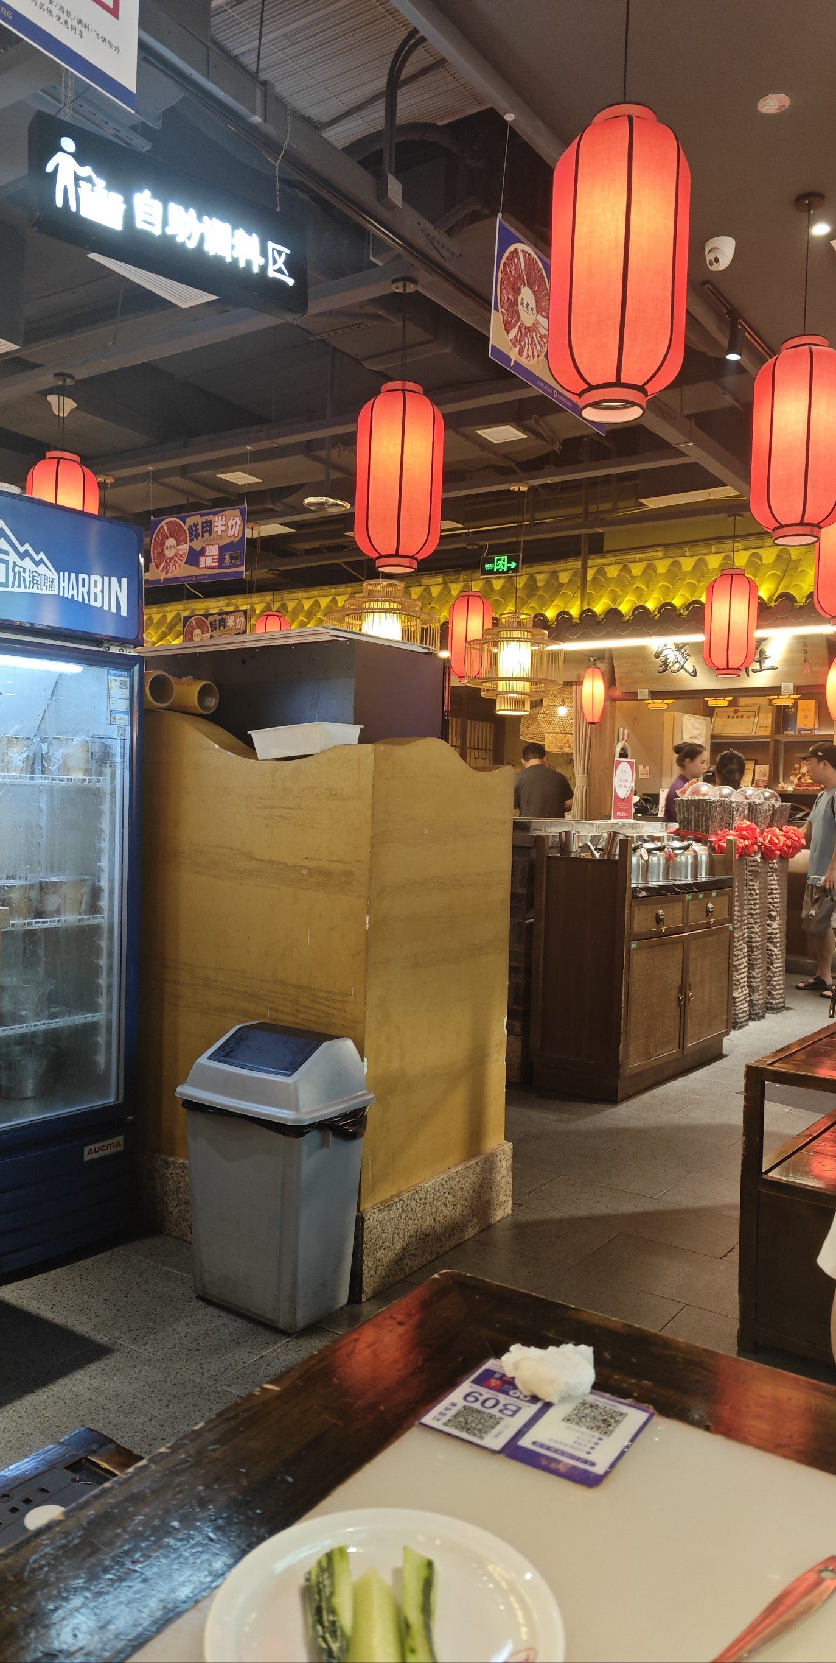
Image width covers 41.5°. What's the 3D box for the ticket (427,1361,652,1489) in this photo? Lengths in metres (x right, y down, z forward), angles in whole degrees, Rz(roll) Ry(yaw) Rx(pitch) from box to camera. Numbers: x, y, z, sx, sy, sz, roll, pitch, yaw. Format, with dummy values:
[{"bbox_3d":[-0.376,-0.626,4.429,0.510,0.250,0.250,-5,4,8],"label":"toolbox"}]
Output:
[{"bbox_3d":[0.078,0.375,0.712,0.117,0.004,0.100,3,2,30],"label":"ticket"}]

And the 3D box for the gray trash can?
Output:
[{"bbox_3d":[-0.319,0.752,2.499,0.355,0.615,0.270,3,2,35],"label":"gray trash can"}]

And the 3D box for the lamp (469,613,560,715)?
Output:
[{"bbox_3d":[0.521,-0.902,5.950,0.520,0.530,0.520,2,2,0],"label":"lamp"}]

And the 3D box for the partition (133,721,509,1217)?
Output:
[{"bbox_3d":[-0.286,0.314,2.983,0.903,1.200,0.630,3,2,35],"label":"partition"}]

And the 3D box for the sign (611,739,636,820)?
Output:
[{"bbox_3d":[0.980,-0.222,5.249,0.050,0.345,0.210,3,2,35],"label":"sign"}]

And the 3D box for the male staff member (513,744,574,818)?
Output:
[{"bbox_3d":[0.885,0.199,8.026,0.500,1.680,0.360,2,2,-6],"label":"male staff member"}]

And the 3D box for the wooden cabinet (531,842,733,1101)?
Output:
[{"bbox_3d":[1.057,0.580,5.277,0.420,1.100,1.350,3,2,35],"label":"wooden cabinet"}]

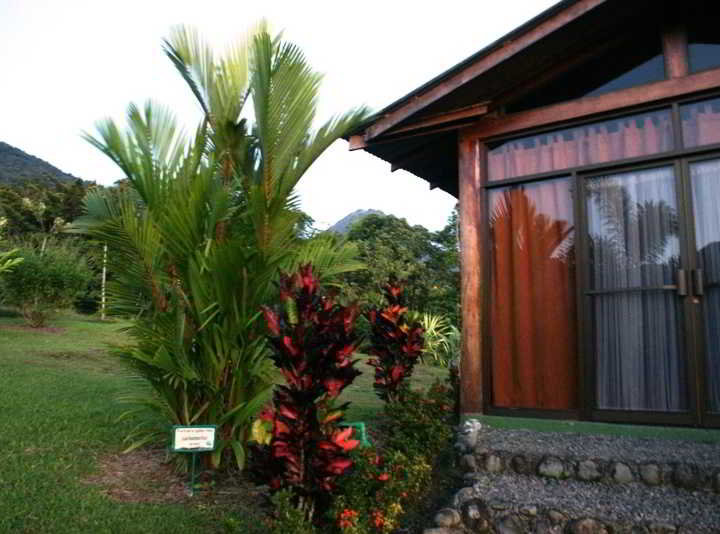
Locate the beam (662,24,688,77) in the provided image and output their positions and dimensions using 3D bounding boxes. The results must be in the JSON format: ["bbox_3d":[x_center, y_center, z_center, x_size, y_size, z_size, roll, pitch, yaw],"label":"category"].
[{"bbox_3d":[2.632,-1.798,5.003,0.170,0.477,0.170,-5,-10,33],"label":"beam"}]

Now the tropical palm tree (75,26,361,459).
[{"bbox_3d":[-0.920,-0.229,4.225,2.022,3.174,1.920,2,-9,-13],"label":"tropical palm tree"}]

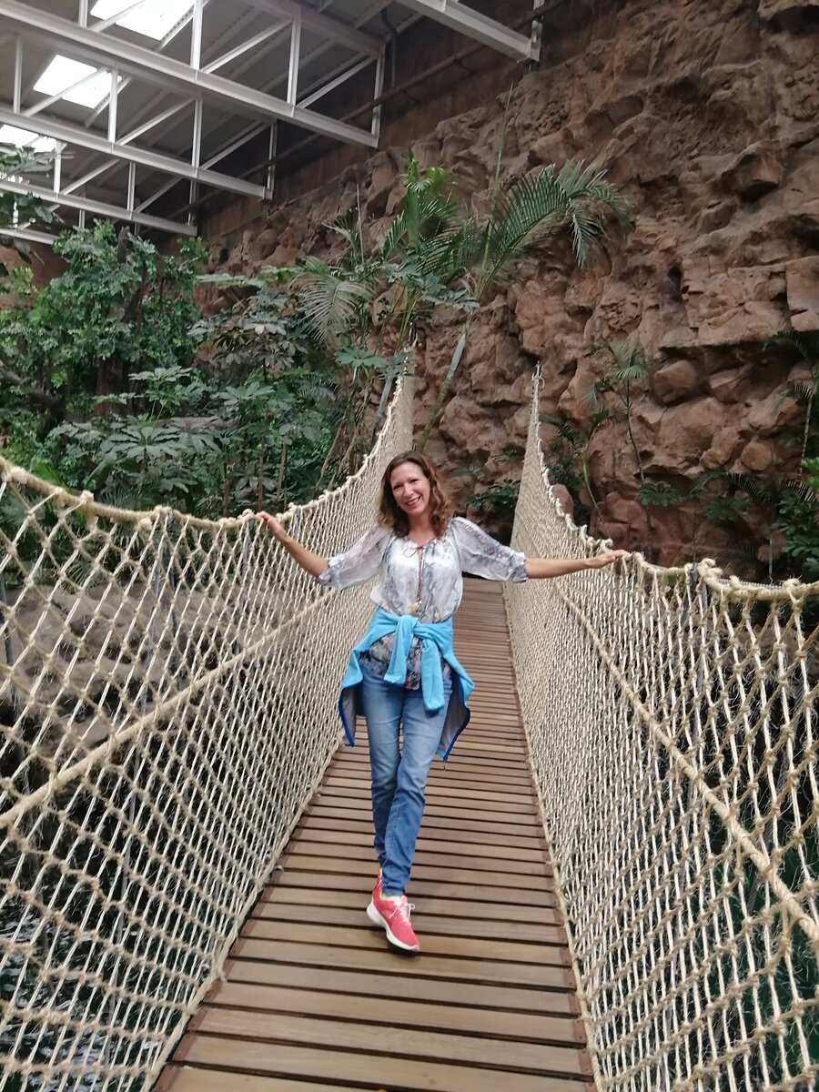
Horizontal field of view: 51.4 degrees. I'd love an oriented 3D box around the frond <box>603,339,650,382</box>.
[{"bbox_3d":[2.191,-1.870,8.600,0.500,0.400,0.400,3,4,-6],"label":"frond"}]

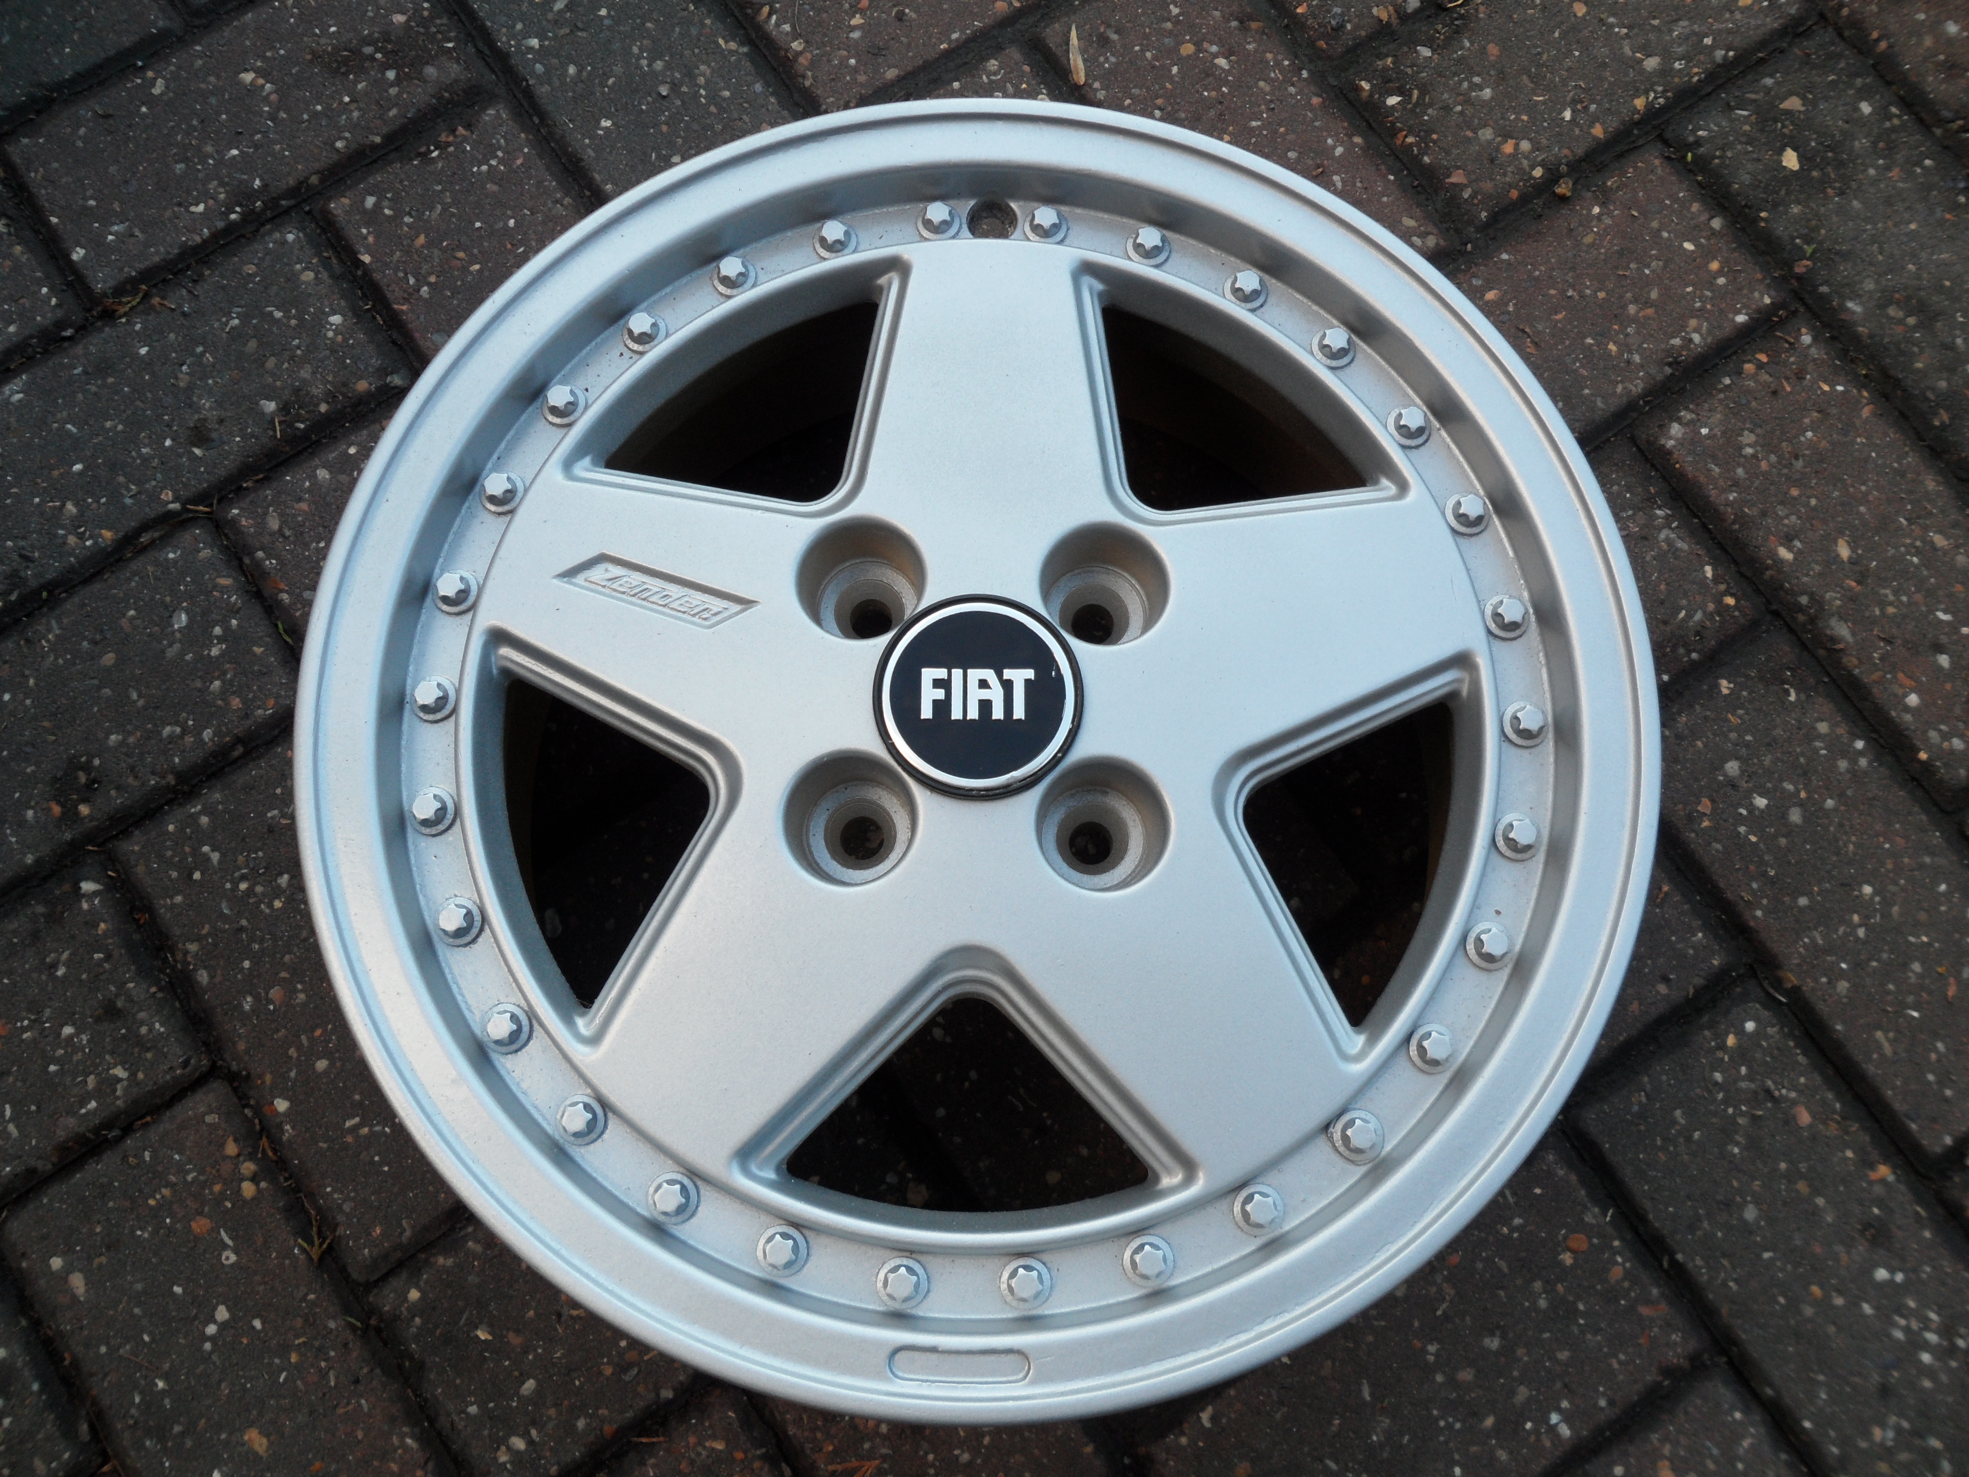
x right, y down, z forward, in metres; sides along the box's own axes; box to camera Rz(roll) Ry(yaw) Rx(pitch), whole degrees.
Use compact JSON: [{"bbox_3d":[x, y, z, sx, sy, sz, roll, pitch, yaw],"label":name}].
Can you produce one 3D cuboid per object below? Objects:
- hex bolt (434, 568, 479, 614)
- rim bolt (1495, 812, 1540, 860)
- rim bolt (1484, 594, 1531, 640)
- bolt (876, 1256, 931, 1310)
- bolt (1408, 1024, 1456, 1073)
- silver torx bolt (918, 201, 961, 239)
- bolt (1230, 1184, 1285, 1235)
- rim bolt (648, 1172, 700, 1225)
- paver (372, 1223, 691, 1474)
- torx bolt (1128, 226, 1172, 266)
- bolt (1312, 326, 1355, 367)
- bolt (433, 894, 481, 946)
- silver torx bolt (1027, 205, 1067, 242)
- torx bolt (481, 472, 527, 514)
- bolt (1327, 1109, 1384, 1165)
[{"bbox_3d":[-0.159,-0.044,0.463,0.013,0.007,0.013,0,77,0],"label":"hex bolt"},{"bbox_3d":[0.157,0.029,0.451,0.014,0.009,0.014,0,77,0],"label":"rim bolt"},{"bbox_3d":[0.157,-0.037,0.459,0.014,0.007,0.014,0,77,0],"label":"rim bolt"},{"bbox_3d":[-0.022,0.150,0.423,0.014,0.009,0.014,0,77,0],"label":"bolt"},{"bbox_3d":[0.127,0.088,0.435,0.013,0.007,0.013,0,77,0],"label":"bolt"},{"bbox_3d":[-0.015,-0.166,0.491,0.013,0.007,0.013,0,77,0],"label":"silver torx bolt"},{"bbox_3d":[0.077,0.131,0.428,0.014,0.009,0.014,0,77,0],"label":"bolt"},{"bbox_3d":[-0.085,0.126,0.421,0.014,0.007,0.014,0,77,0],"label":"rim bolt"},{"bbox_3d":[-0.121,0.196,0.605,0.200,0.055,0.100,-34,80,-7],"label":"paver"},{"bbox_3d":[0.052,-0.157,0.490,0.013,0.007,0.013,0,77,0],"label":"torx bolt"},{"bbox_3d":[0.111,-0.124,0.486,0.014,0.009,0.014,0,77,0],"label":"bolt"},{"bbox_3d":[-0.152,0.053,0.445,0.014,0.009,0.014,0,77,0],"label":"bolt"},{"bbox_3d":[0.019,-0.164,0.487,0.014,0.007,0.014,0,77,0],"label":"silver torx bolt"},{"bbox_3d":[-0.147,-0.076,0.467,0.014,0.007,0.014,0,77,0],"label":"torx bolt"},{"bbox_3d":[0.103,0.111,0.424,0.015,0.008,0.015,0,77,0],"label":"bolt"}]

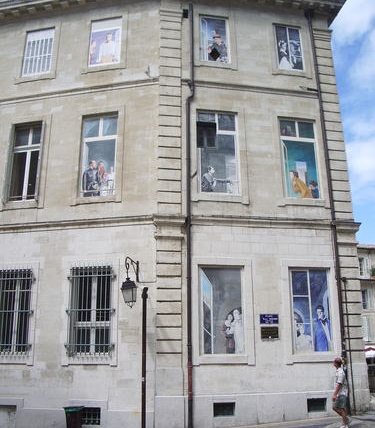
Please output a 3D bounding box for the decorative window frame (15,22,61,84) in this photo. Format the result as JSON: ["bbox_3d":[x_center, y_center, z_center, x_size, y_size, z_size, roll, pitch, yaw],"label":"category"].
[{"bbox_3d":[-5.395,-5.828,18.302,1.605,2.315,0.200,-4,-16,12],"label":"decorative window frame"}]

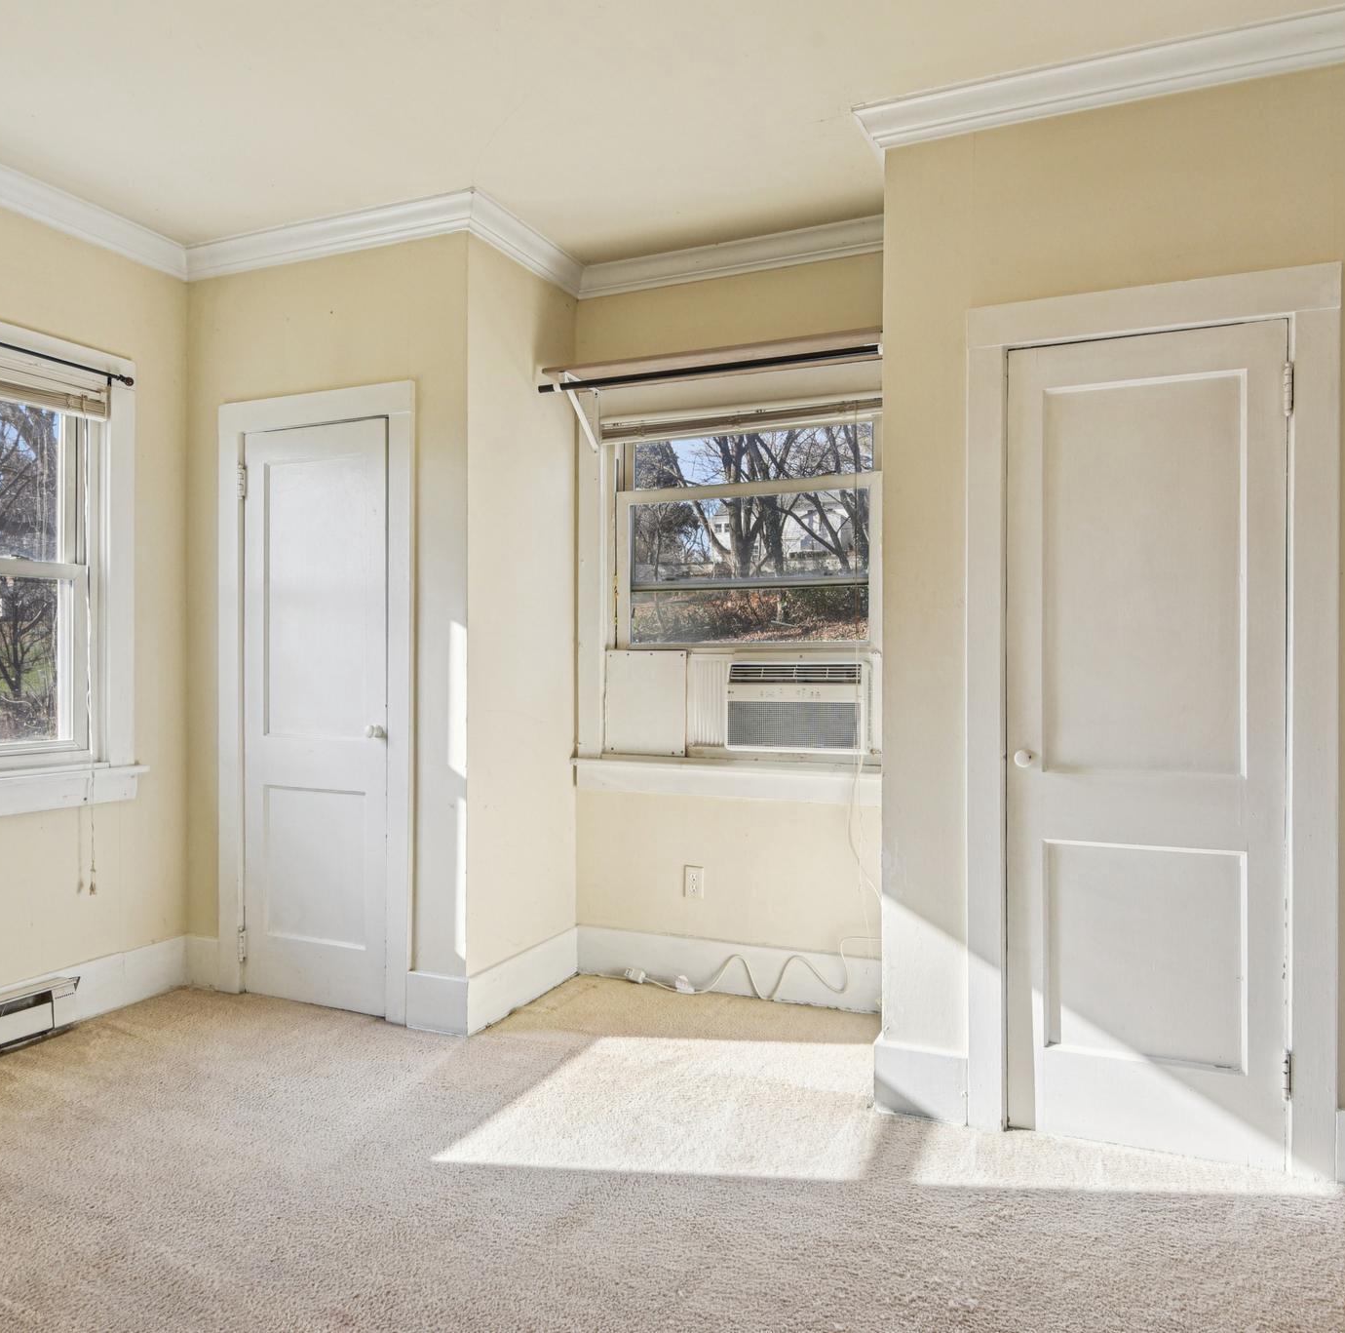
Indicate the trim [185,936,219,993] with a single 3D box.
[{"bbox_3d":[-1.679,1.069,3.573,0.157,0.192,0.020,0,0,23],"label":"trim"}]

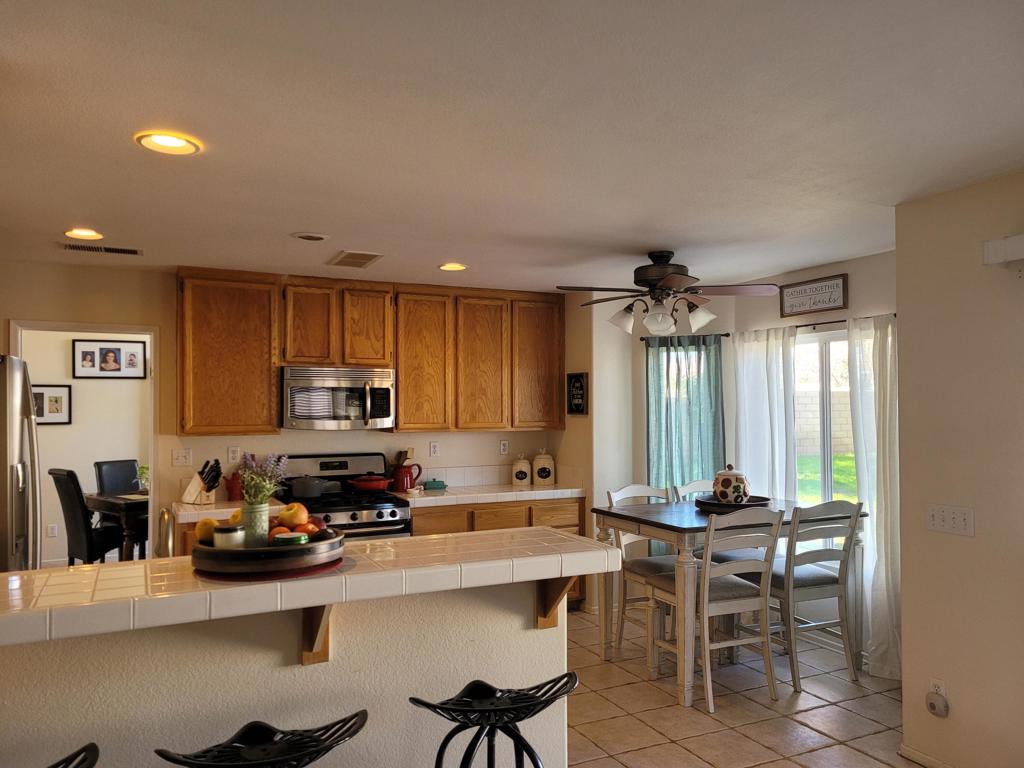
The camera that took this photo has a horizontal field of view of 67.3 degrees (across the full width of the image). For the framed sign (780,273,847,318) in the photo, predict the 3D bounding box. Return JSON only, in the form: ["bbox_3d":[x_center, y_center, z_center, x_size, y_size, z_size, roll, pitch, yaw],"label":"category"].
[{"bbox_3d":[1.907,-0.554,4.897,0.025,0.214,0.532,1,-2,-27],"label":"framed sign"}]

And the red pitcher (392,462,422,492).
[{"bbox_3d":[-0.794,0.698,5.758,0.216,0.209,0.156,0,-2,-14],"label":"red pitcher"}]

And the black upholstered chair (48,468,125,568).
[{"bbox_3d":[-3.596,1.245,6.680,0.620,1.000,0.470,1,-2,-44],"label":"black upholstered chair"}]

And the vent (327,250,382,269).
[{"bbox_3d":[-0.964,-0.742,4.671,0.260,0.025,0.490,1,-1,-26],"label":"vent"}]

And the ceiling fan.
[{"bbox_3d":[0.873,-0.517,4.486,1.270,0.485,1.270,1,-1,-26],"label":"ceiling fan"}]

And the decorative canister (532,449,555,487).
[{"bbox_3d":[0.262,0.662,6.250,0.166,0.306,0.158,0,-1,2],"label":"decorative canister"}]

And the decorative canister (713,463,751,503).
[{"bbox_3d":[1.333,0.622,4.670,0.230,0.265,0.230,1,-1,-26],"label":"decorative canister"}]

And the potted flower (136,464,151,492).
[{"bbox_3d":[-3.398,0.871,7.150,0.190,0.260,0.190,1,-1,-26],"label":"potted flower"}]

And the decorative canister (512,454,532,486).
[{"bbox_3d":[0.079,0.687,6.233,0.144,0.254,0.137,0,-1,1],"label":"decorative canister"}]

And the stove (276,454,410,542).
[{"bbox_3d":[-1.159,1.098,5.196,0.760,1.180,0.720,1,-1,-26],"label":"stove"}]

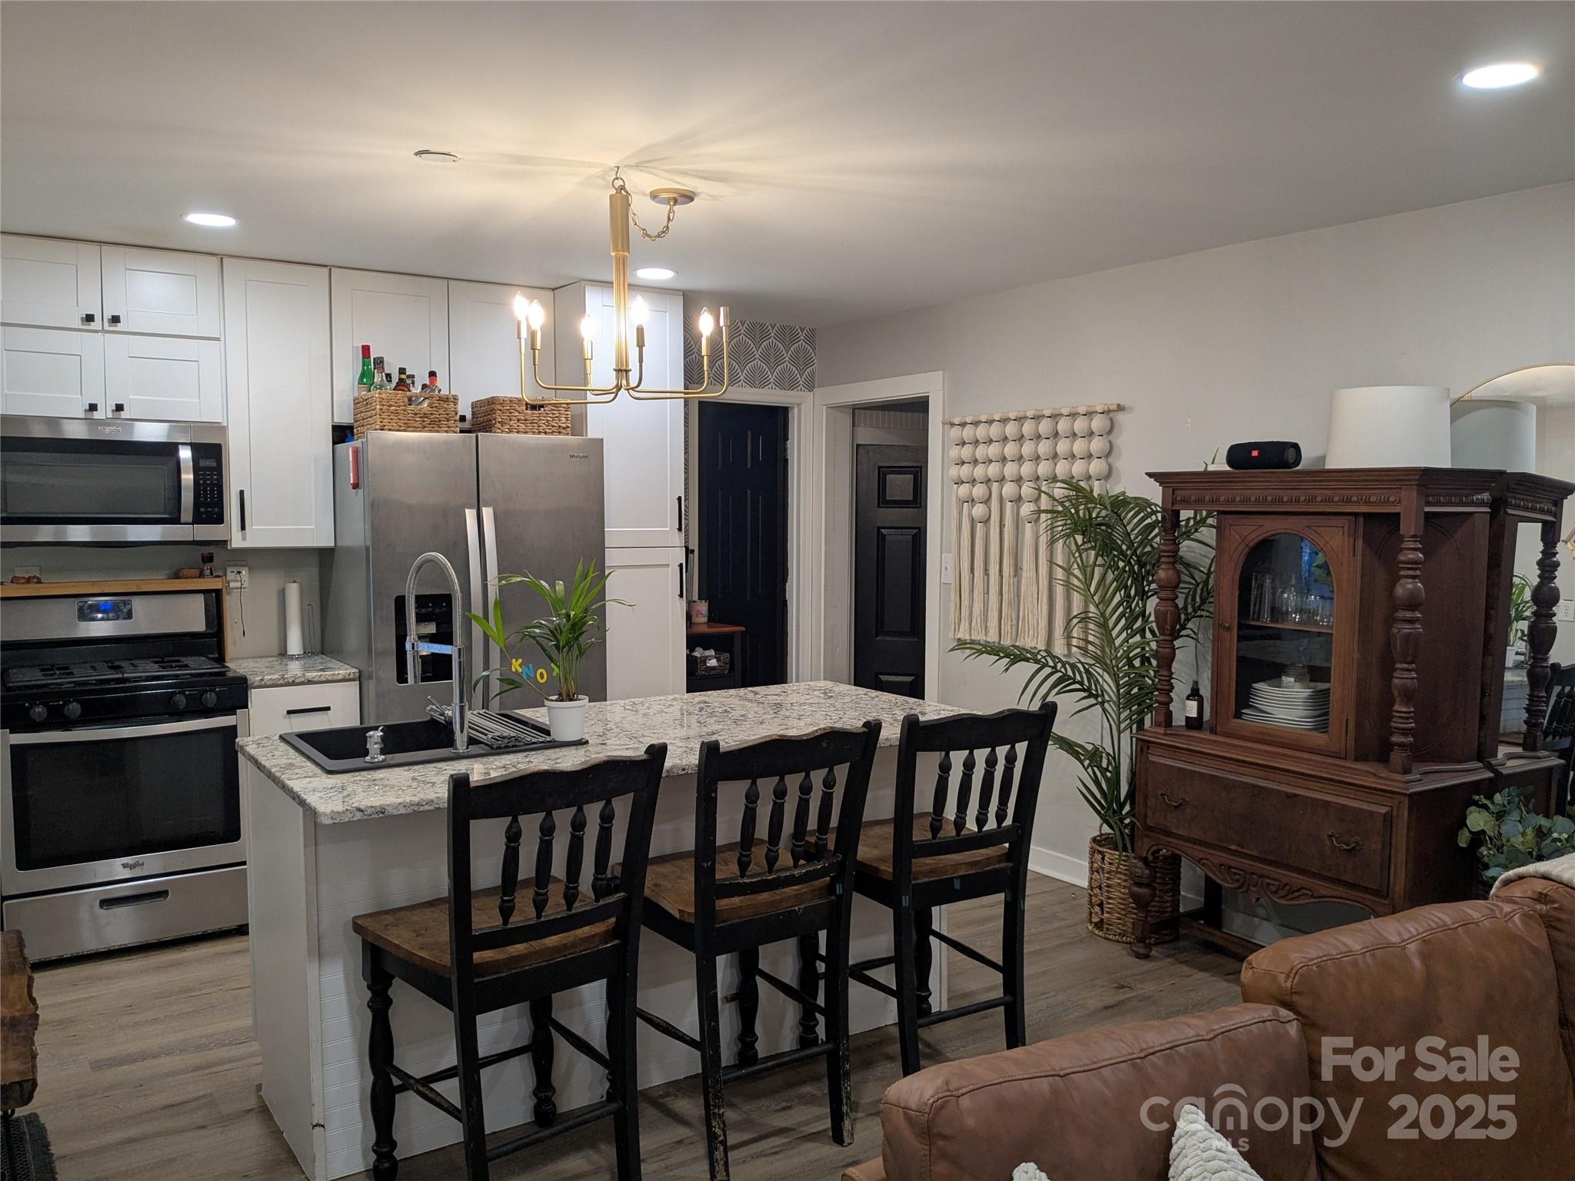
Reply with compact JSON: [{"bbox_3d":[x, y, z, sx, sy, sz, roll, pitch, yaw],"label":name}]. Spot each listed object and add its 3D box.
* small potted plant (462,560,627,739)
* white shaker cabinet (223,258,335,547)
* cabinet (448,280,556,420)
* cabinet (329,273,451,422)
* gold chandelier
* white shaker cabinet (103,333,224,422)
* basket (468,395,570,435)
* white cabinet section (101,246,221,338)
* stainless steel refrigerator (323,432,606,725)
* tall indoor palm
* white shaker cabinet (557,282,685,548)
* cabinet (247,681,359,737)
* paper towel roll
[{"bbox_3d":[-0.635,0.147,3.251,0.420,0.480,0.360,0,4,0],"label":"small potted plant"},{"bbox_3d":[-2.016,-0.713,4.808,0.380,1.074,0.320,-3,5,-33],"label":"white shaker cabinet"},{"bbox_3d":[-1.275,-0.983,5.274,0.461,0.600,0.320,-3,5,-33],"label":"cabinet"},{"bbox_3d":[-1.660,-0.966,5.022,0.460,0.600,0.320,-3,5,-33],"label":"cabinet"},{"bbox_3d":[-0.451,-0.827,3.303,0.600,0.603,0.600,0,4,0],"label":"gold chandelier"},{"bbox_3d":[-2.341,-0.779,4.588,0.385,0.307,0.320,-3,5,-33],"label":"white shaker cabinet"},{"bbox_3d":[-1.065,-0.664,4.873,0.310,0.170,0.310,-3,5,-33],"label":"basket"},{"bbox_3d":[-2.309,-1.065,4.505,0.380,0.295,0.330,-3,5,-34],"label":"white cabinet section"},{"bbox_3d":[-1.300,0.288,4.948,0.910,1.772,0.820,-3,5,-33],"label":"stainless steel refrigerator"},{"bbox_3d":[1.068,0.276,4.454,0.620,1.340,0.920,-3,5,-33],"label":"tall indoor palm"},{"bbox_3d":[-0.806,-0.748,5.423,0.463,1.086,0.620,-3,5,-33],"label":"white shaker cabinet"},{"bbox_3d":[-1.907,0.751,4.711,0.380,0.878,0.610,-3,5,-33],"label":"cabinet"},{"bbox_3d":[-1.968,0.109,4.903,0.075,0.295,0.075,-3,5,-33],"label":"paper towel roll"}]

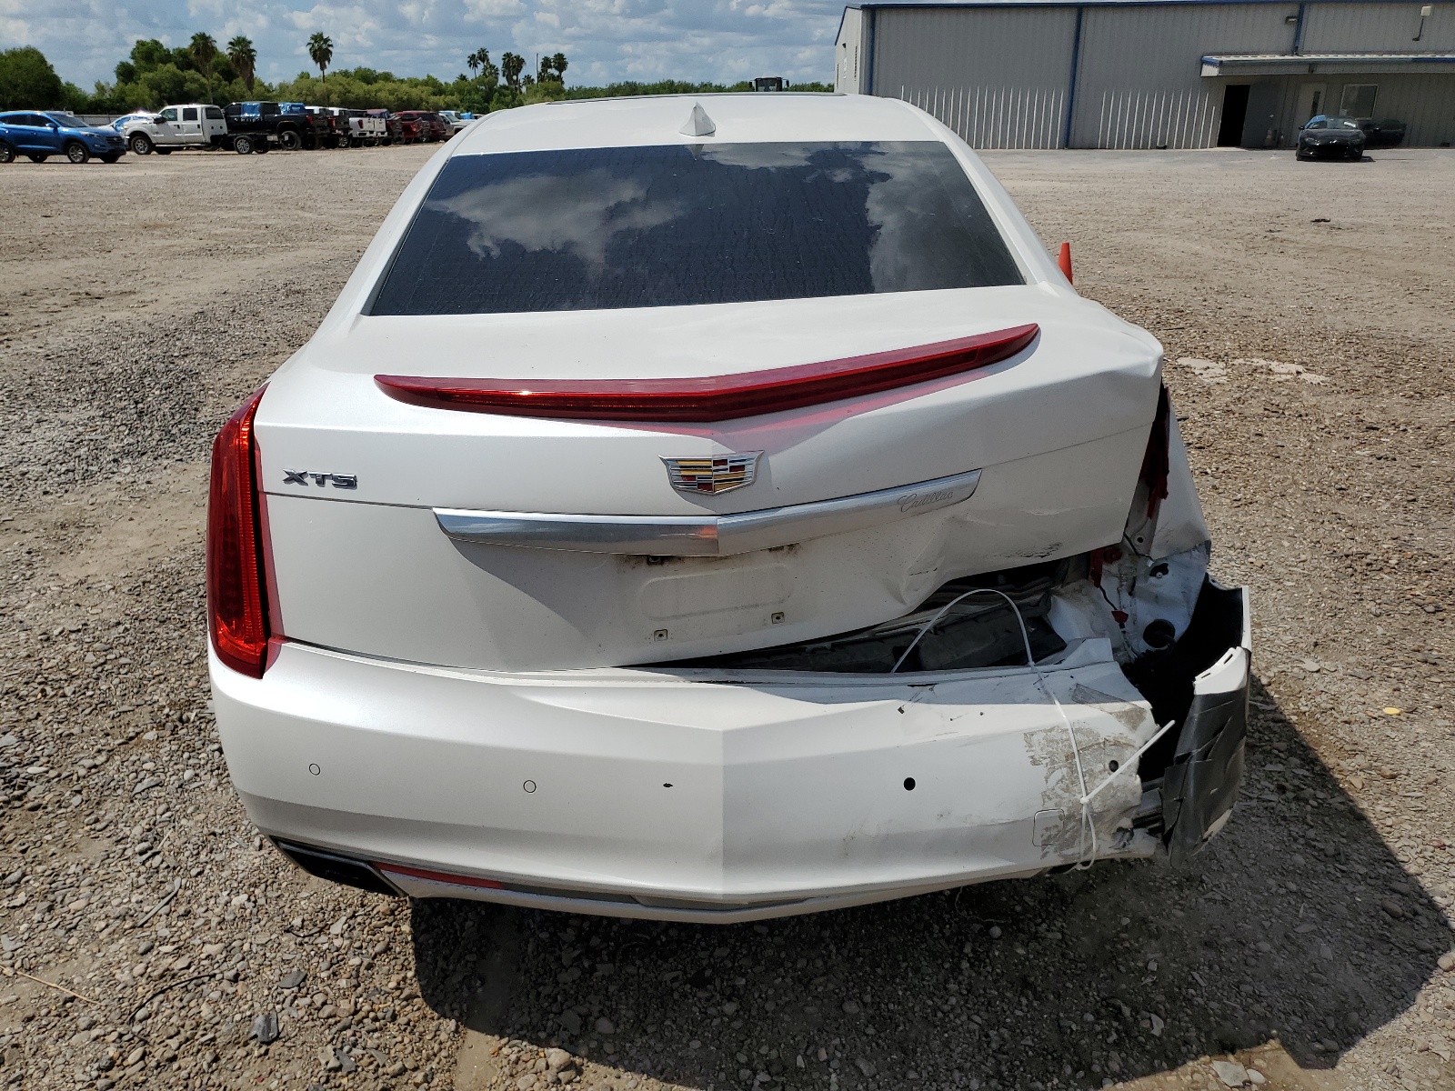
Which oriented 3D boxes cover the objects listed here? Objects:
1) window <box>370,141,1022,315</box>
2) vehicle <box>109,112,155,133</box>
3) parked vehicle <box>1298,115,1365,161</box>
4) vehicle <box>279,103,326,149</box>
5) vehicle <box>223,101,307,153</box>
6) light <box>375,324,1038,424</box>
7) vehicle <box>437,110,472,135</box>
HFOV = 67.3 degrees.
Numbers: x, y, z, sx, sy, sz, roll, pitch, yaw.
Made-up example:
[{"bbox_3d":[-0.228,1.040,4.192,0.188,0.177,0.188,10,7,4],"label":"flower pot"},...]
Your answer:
[{"bbox_3d":[-0.063,-0.716,2.329,1.290,0.120,0.677,-3,47,-3],"label":"window"},{"bbox_3d":[-30.478,-21.215,56.079,4.650,1.680,1.880,1,21,3],"label":"vehicle"},{"bbox_3d":[19.202,-13.131,35.101,1.780,1.260,4.100,10,24,24],"label":"parked vehicle"},{"bbox_3d":[-21.484,-20.725,54.000,5.850,1.980,2.030,4,22,10],"label":"vehicle"},{"bbox_3d":[-21.914,-19.829,51.700,5.950,2.020,2.030,3,22,9],"label":"vehicle"},{"bbox_3d":[-0.022,-0.263,1.685,1.110,0.080,0.270,-5,21,-3],"label":"light"},{"bbox_3d":[-16.733,-24.977,65.000,4.900,1.700,1.880,3,22,9],"label":"vehicle"}]

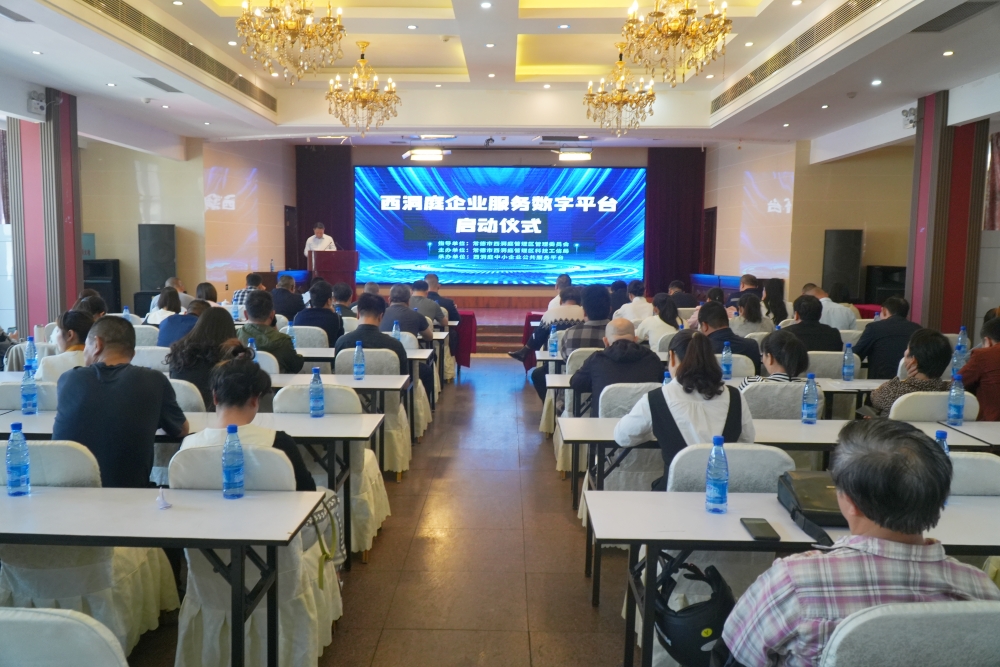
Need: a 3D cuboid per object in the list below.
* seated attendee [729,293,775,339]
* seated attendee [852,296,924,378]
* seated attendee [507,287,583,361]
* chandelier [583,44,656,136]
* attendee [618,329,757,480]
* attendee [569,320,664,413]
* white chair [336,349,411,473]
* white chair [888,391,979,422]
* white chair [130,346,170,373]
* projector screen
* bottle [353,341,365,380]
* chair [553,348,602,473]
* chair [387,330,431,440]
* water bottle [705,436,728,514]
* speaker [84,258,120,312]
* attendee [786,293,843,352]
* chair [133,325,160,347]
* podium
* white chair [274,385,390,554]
[{"bbox_3d":[2.152,0.265,6.495,0.470,1.220,0.740,1,6,1],"label":"seated attendee"},{"bbox_3d":[3.050,0.343,5.906,0.520,1.240,0.780,1,6,0],"label":"seated attendee"},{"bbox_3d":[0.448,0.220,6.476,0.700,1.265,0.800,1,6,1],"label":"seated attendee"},{"bbox_3d":[1.206,-2.452,7.568,0.750,0.910,0.750,1,6,1],"label":"chandelier"},{"bbox_3d":[0.725,0.598,3.055,0.540,1.220,0.720,0,6,-4],"label":"attendee"},{"bbox_3d":[0.640,0.500,4.293,0.540,1.194,0.780,0,6,-2],"label":"attendee"},{"bbox_3d":[-0.853,0.518,5.127,0.470,0.900,0.550,1,6,1],"label":"white chair"},{"bbox_3d":[2.144,0.701,4.007,0.470,0.890,0.560,1,6,1],"label":"white chair"},{"bbox_3d":[-2.292,0.516,5.240,0.470,0.890,0.560,1,6,1],"label":"white chair"},{"bbox_3d":[0.004,-2.075,14.461,5.670,2.300,0.120,1,6,1],"label":"projector screen"},{"bbox_3d":[-0.858,0.165,4.565,0.067,0.231,0.067,1,6,1],"label":"bottle"},{"bbox_3d":[0.620,0.538,5.333,0.500,0.890,0.600,1,6,1],"label":"chair"},{"bbox_3d":[-0.841,0.400,6.210,0.470,0.900,0.550,1,6,1],"label":"chair"},{"bbox_3d":[0.666,0.434,2.307,0.068,0.234,0.068,1,6,1],"label":"water bottle"},{"bbox_3d":[-5.485,-0.327,10.402,0.460,1.394,0.450,-1,6,-11],"label":"speaker"},{"bbox_3d":[2.134,0.354,5.374,0.520,1.275,0.760,1,6,1],"label":"attendee"},{"bbox_3d":[-3.176,0.344,6.801,0.500,0.885,0.540,1,6,0],"label":"chair"},{"bbox_3d":[-2.616,-0.742,12.027,0.780,1.151,0.500,-1,6,-9],"label":"podium"},{"bbox_3d":[-0.883,0.667,3.896,0.530,0.885,0.540,1,6,0],"label":"white chair"}]

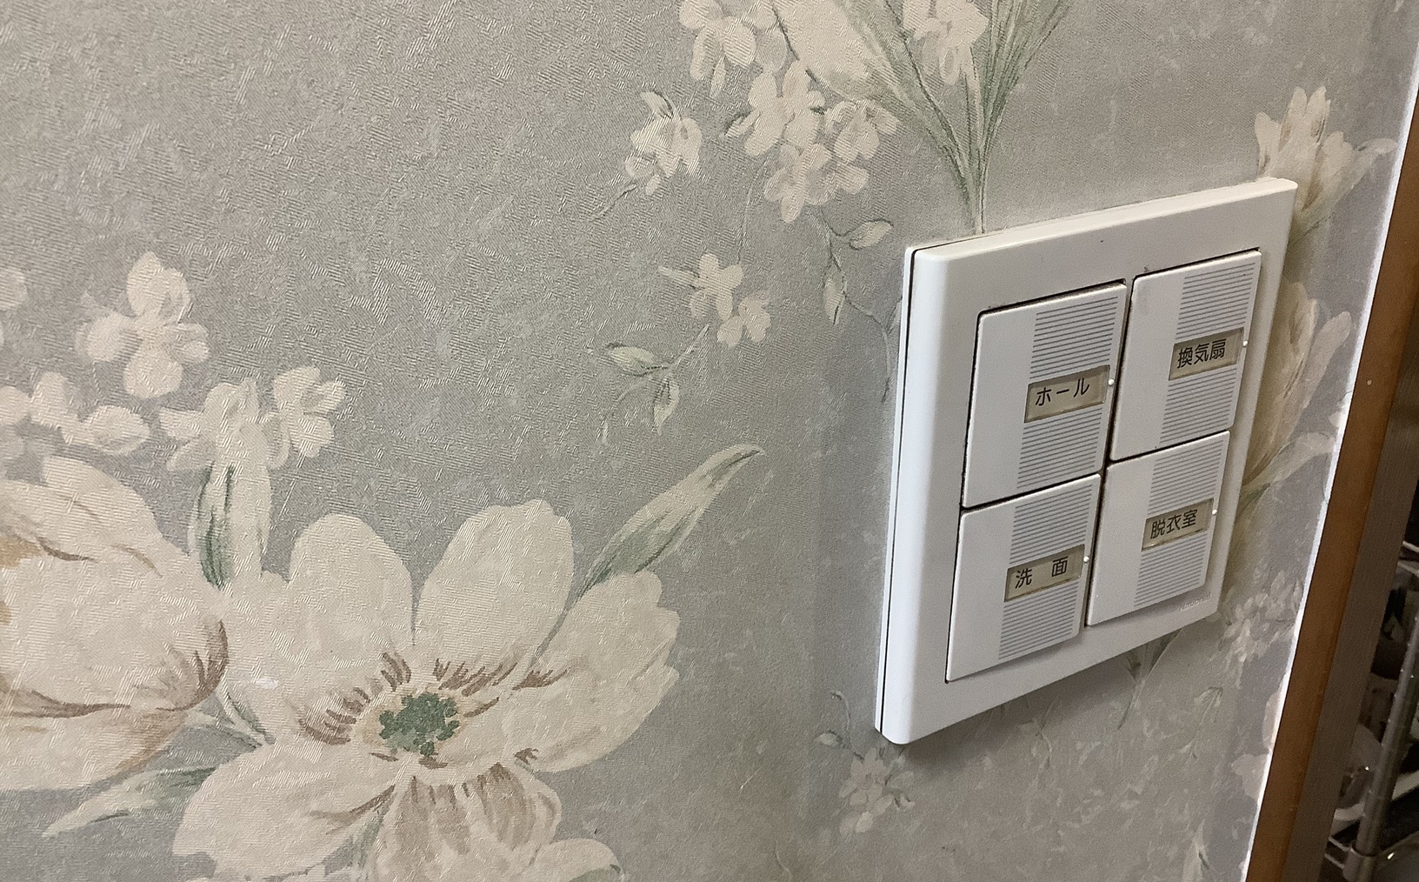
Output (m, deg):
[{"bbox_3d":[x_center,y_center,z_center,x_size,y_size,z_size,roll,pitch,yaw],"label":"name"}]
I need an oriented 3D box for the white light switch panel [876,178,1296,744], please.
[{"bbox_3d":[0.093,0.005,0.309,0.117,0.120,0.012,-14,27,-29],"label":"white light switch panel"}]

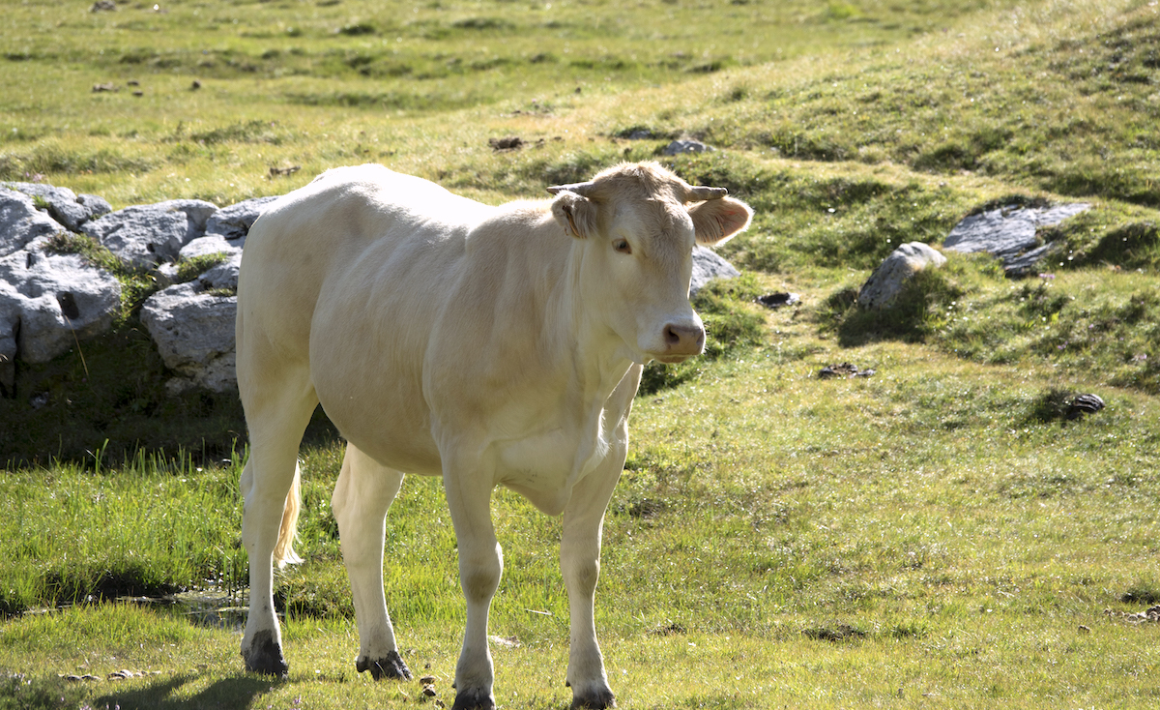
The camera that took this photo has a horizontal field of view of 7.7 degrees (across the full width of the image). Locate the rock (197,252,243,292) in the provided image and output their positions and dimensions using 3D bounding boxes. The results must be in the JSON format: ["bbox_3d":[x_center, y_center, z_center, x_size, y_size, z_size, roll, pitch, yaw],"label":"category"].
[{"bbox_3d":[-1.266,-0.296,30.700,0.240,0.150,0.220,0,3,0],"label":"rock"}]

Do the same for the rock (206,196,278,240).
[{"bbox_3d":[-1.207,-0.506,31.700,0.360,0.170,0.320,0,3,0],"label":"rock"}]

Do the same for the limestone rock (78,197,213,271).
[{"bbox_3d":[-1.576,-0.443,31.300,0.500,0.270,0.400,0,3,0],"label":"limestone rock"}]

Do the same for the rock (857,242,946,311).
[{"bbox_3d":[1.268,-0.307,33.800,0.360,0.290,0.320,0,3,0],"label":"rock"}]

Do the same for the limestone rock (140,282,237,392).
[{"bbox_3d":[-1.340,-0.063,30.200,0.440,0.390,0.400,0,3,0],"label":"limestone rock"}]

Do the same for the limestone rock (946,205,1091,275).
[{"bbox_3d":[1.798,-0.476,35.300,0.620,0.310,0.500,0,3,0],"label":"limestone rock"}]

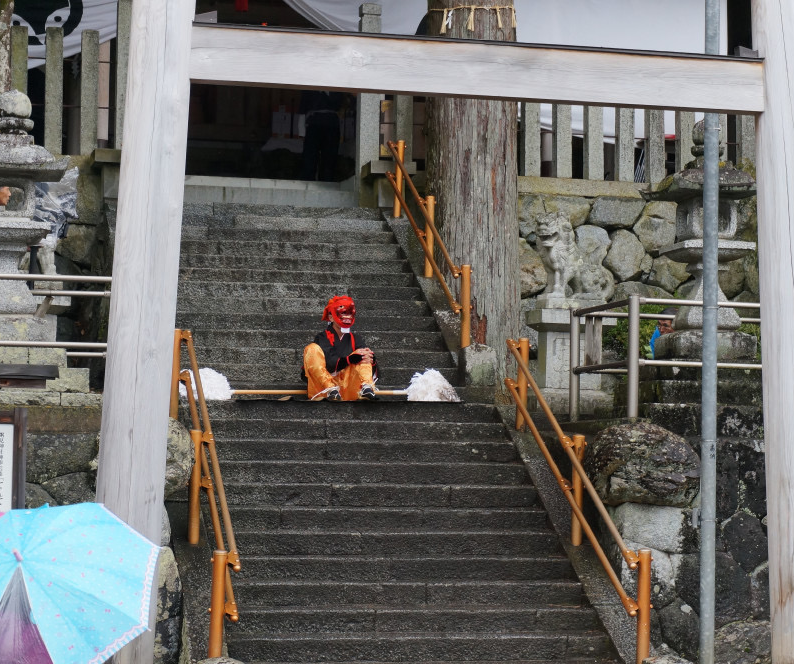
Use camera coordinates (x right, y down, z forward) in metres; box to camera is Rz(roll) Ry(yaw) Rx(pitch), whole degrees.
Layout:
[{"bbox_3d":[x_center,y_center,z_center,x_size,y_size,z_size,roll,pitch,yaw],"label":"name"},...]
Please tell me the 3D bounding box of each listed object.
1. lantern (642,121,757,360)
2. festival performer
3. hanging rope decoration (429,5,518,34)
[{"bbox_3d":[2.703,-0.793,18.085,0.902,2.112,0.902,1,-4,-13],"label":"lantern"},{"bbox_3d":[-0.490,0.138,18.025,0.600,0.937,0.660,2,-4,-19],"label":"festival performer"},{"bbox_3d":[0.769,-3.040,20.926,0.892,0.289,0.892,1,-4,0],"label":"hanging rope decoration"}]

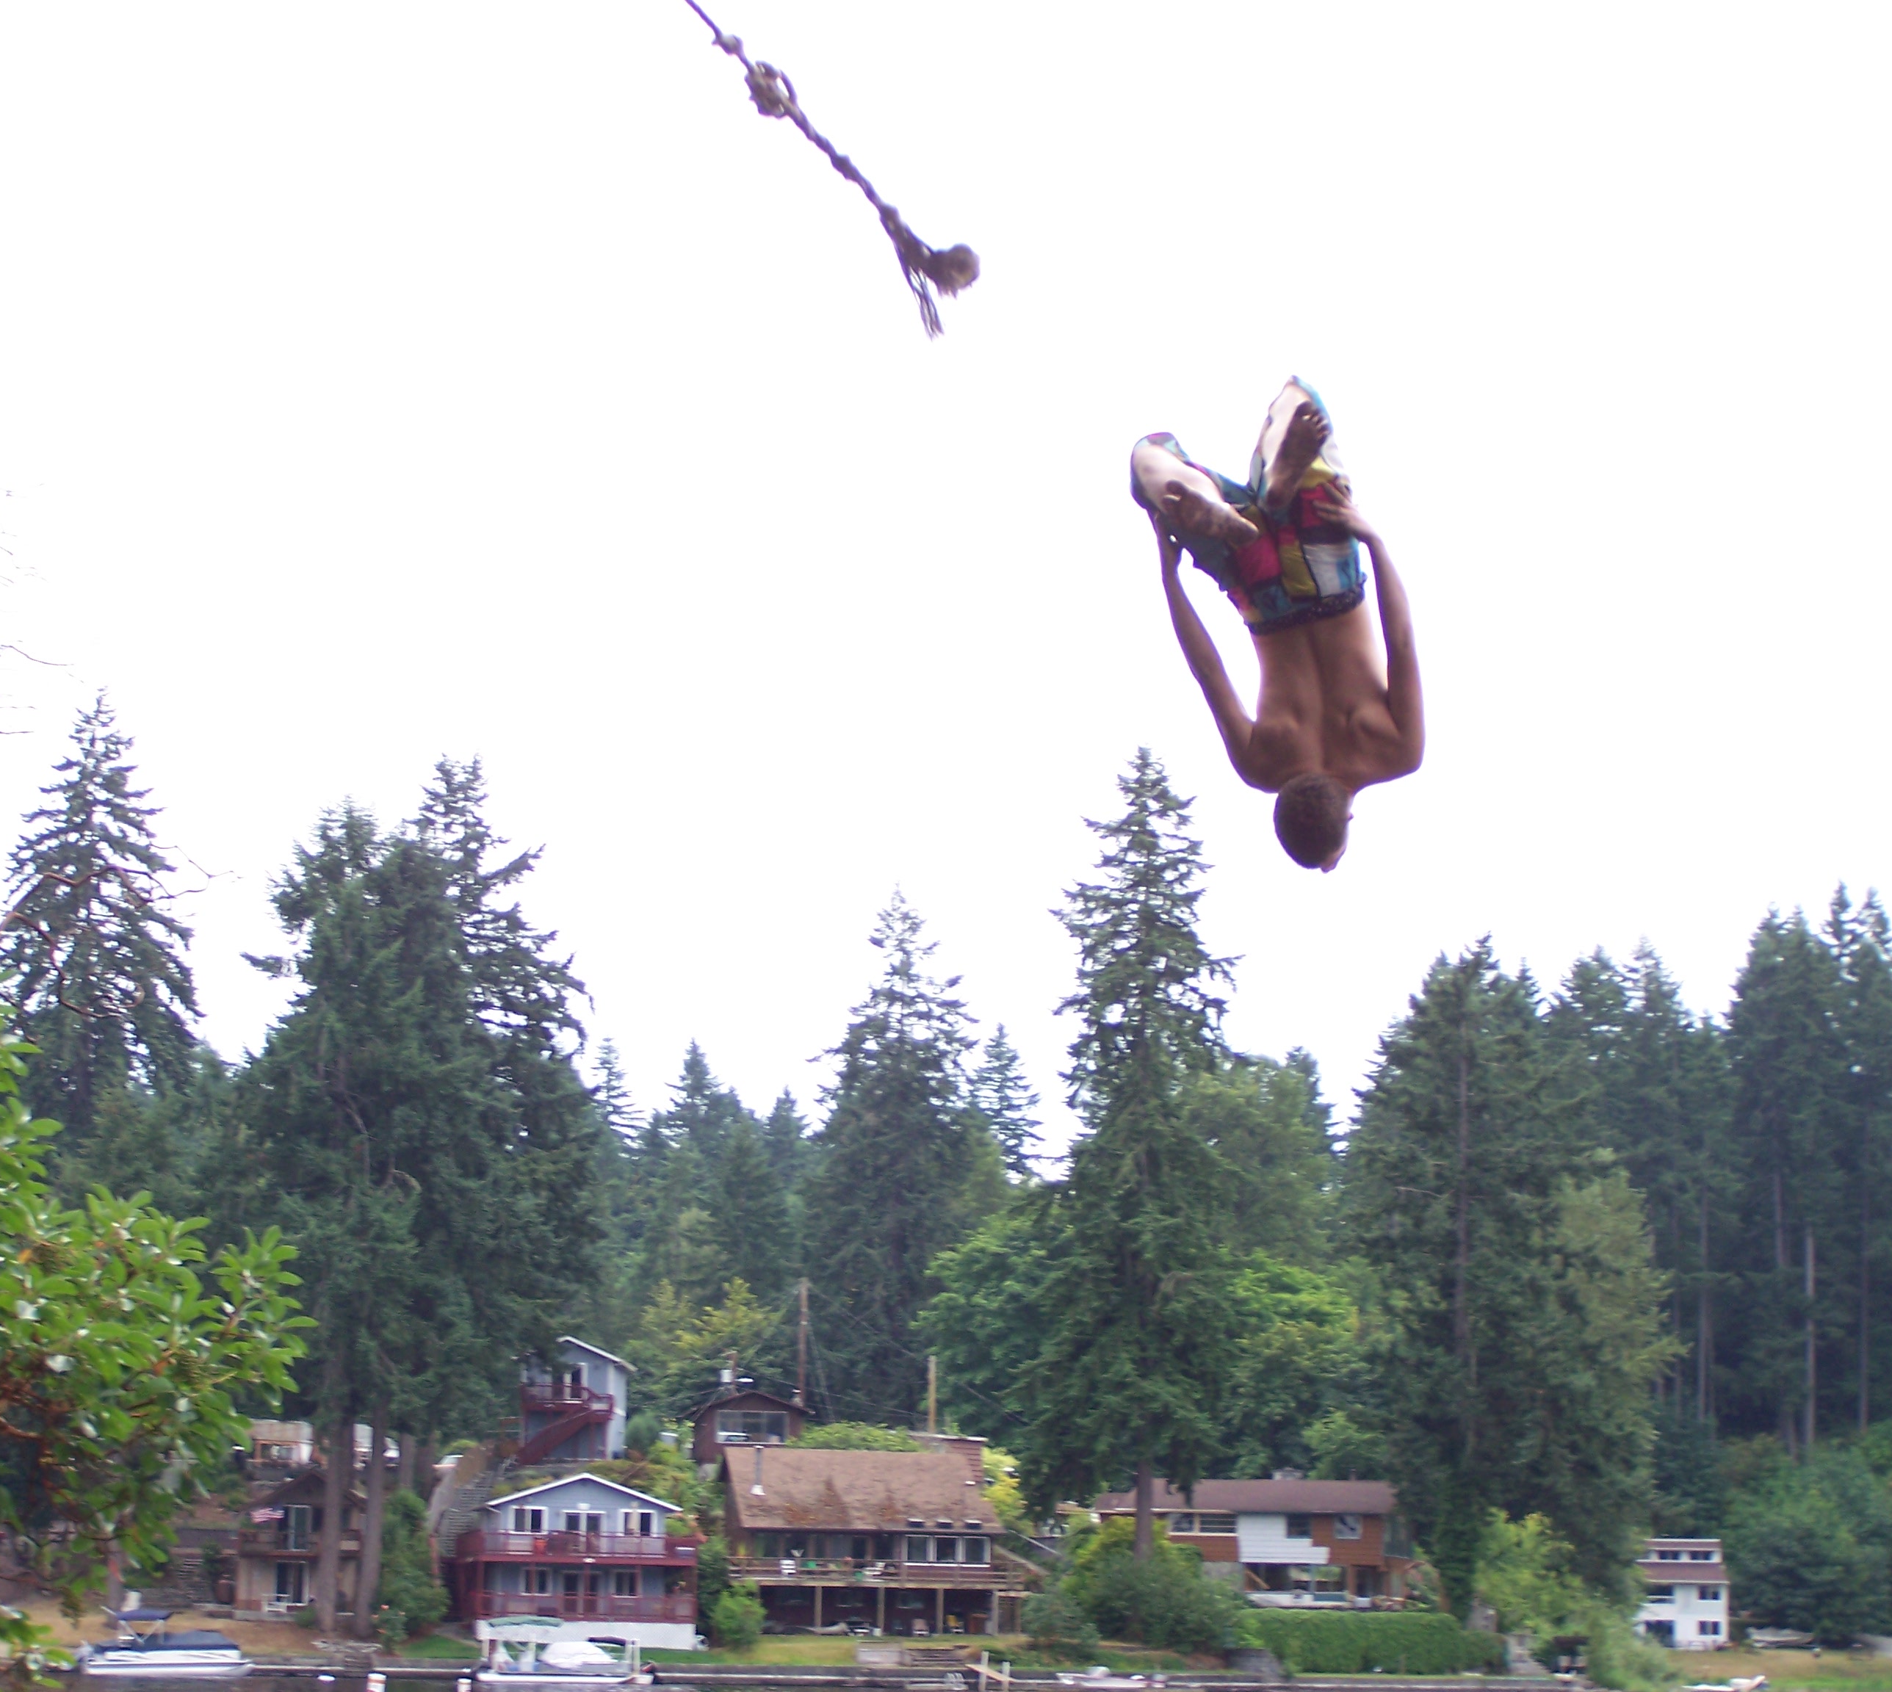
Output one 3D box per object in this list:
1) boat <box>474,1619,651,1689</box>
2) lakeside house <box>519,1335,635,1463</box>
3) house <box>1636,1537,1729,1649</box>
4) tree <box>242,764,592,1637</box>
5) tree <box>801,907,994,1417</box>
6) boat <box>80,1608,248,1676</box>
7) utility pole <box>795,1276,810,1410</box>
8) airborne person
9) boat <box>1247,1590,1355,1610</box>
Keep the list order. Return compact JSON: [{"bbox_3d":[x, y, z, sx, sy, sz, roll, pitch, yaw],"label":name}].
[{"bbox_3d":[-15.686,33.030,184.000,7.100,2.700,2.500,1,-10,0],"label":"boat"},{"bbox_3d":[-18.237,27.118,220.000,5.100,6.000,5.200,0,-10,7],"label":"lakeside house"},{"bbox_3d":[53.309,54.010,325.000,6.800,7.900,8.000,0,-10,6],"label":"house"},{"bbox_3d":[-22.890,15.553,195.000,14.000,35.800,13.000,1,-10,0],"label":"tree"},{"bbox_3d":[-2.927,18.741,262.000,10.300,31.500,10.300,1,-10,0],"label":"tree"},{"bbox_3d":[-31.984,32.597,184.000,6.700,2.650,2.500,1,-10,0],"label":"boat"},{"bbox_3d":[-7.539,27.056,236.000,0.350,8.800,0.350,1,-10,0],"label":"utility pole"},{"bbox_3d":[0.776,-0.516,10.500,0.660,1.120,0.660,-2,3,5],"label":"airborne person"},{"bbox_3d":[16.581,35.478,211.000,5.000,1.250,1.900,1,-10,0],"label":"boat"}]

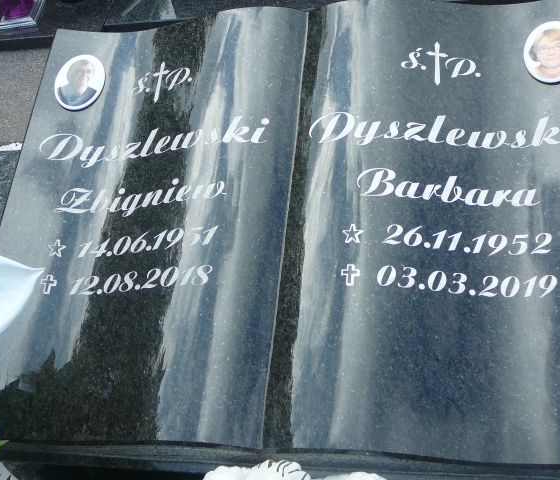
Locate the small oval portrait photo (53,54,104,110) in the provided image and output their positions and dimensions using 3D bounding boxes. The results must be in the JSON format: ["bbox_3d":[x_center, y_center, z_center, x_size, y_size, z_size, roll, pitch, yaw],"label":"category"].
[{"bbox_3d":[-0.255,-0.201,1.060,0.063,0.008,0.085,4,64,3],"label":"small oval portrait photo"}]

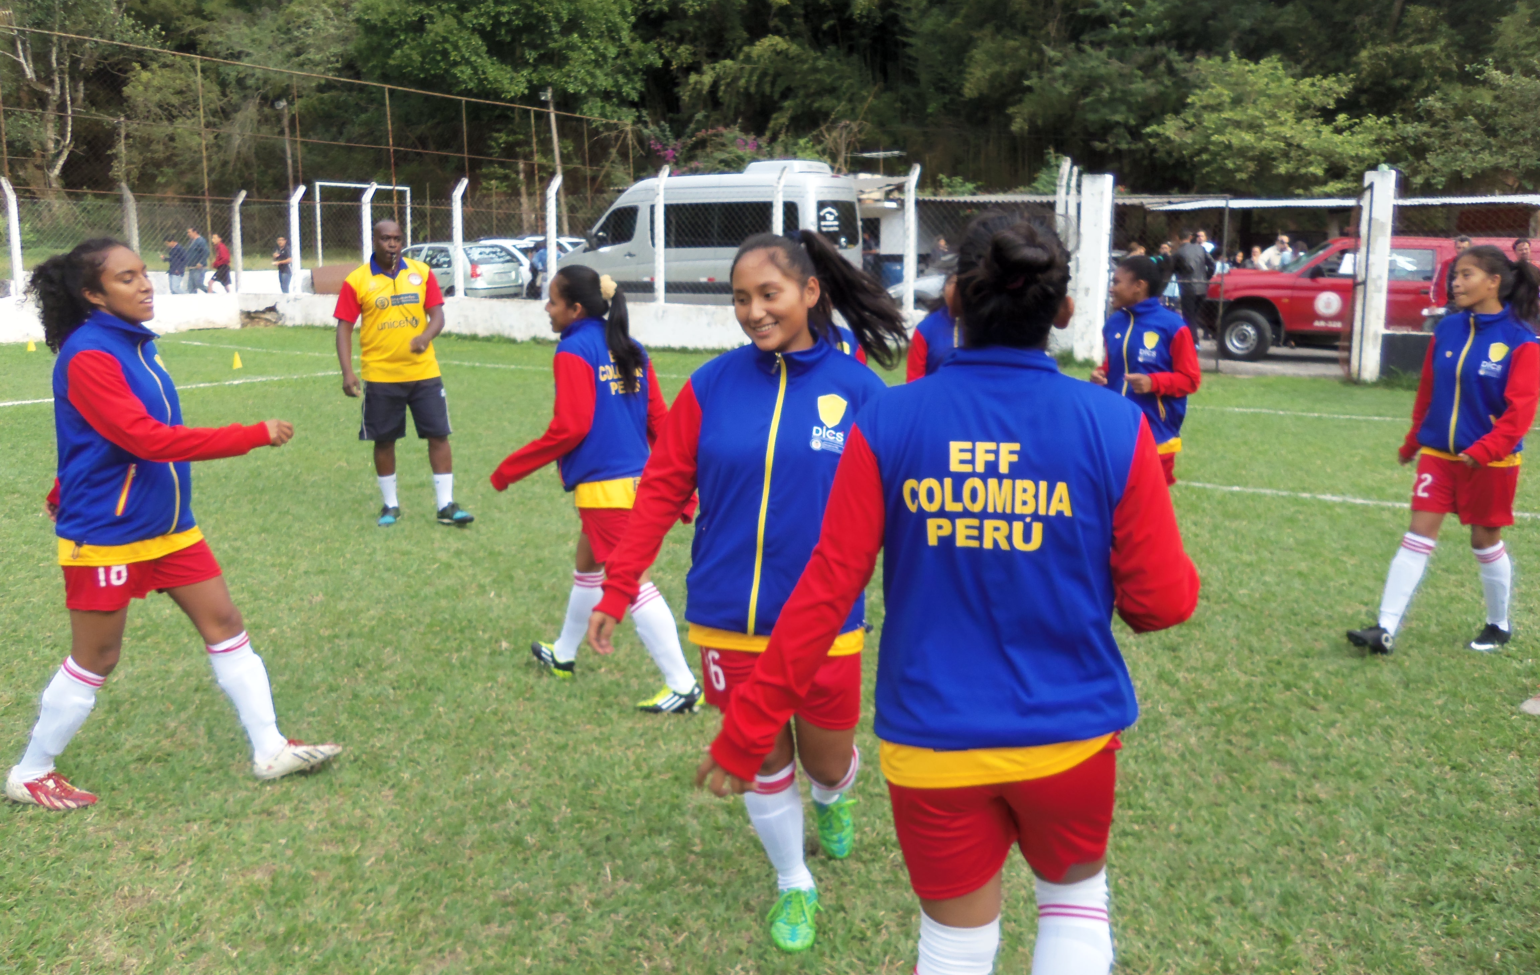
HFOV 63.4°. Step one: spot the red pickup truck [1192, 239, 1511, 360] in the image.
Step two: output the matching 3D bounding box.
[{"bbox_3d":[8.670,-2.754,18.091,4.950,1.780,1.720,3,10,14],"label":"red pickup truck"}]

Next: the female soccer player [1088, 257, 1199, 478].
[{"bbox_3d":[1.680,-0.275,5.715,0.500,1.560,0.520,-6,12,-34],"label":"female soccer player"}]

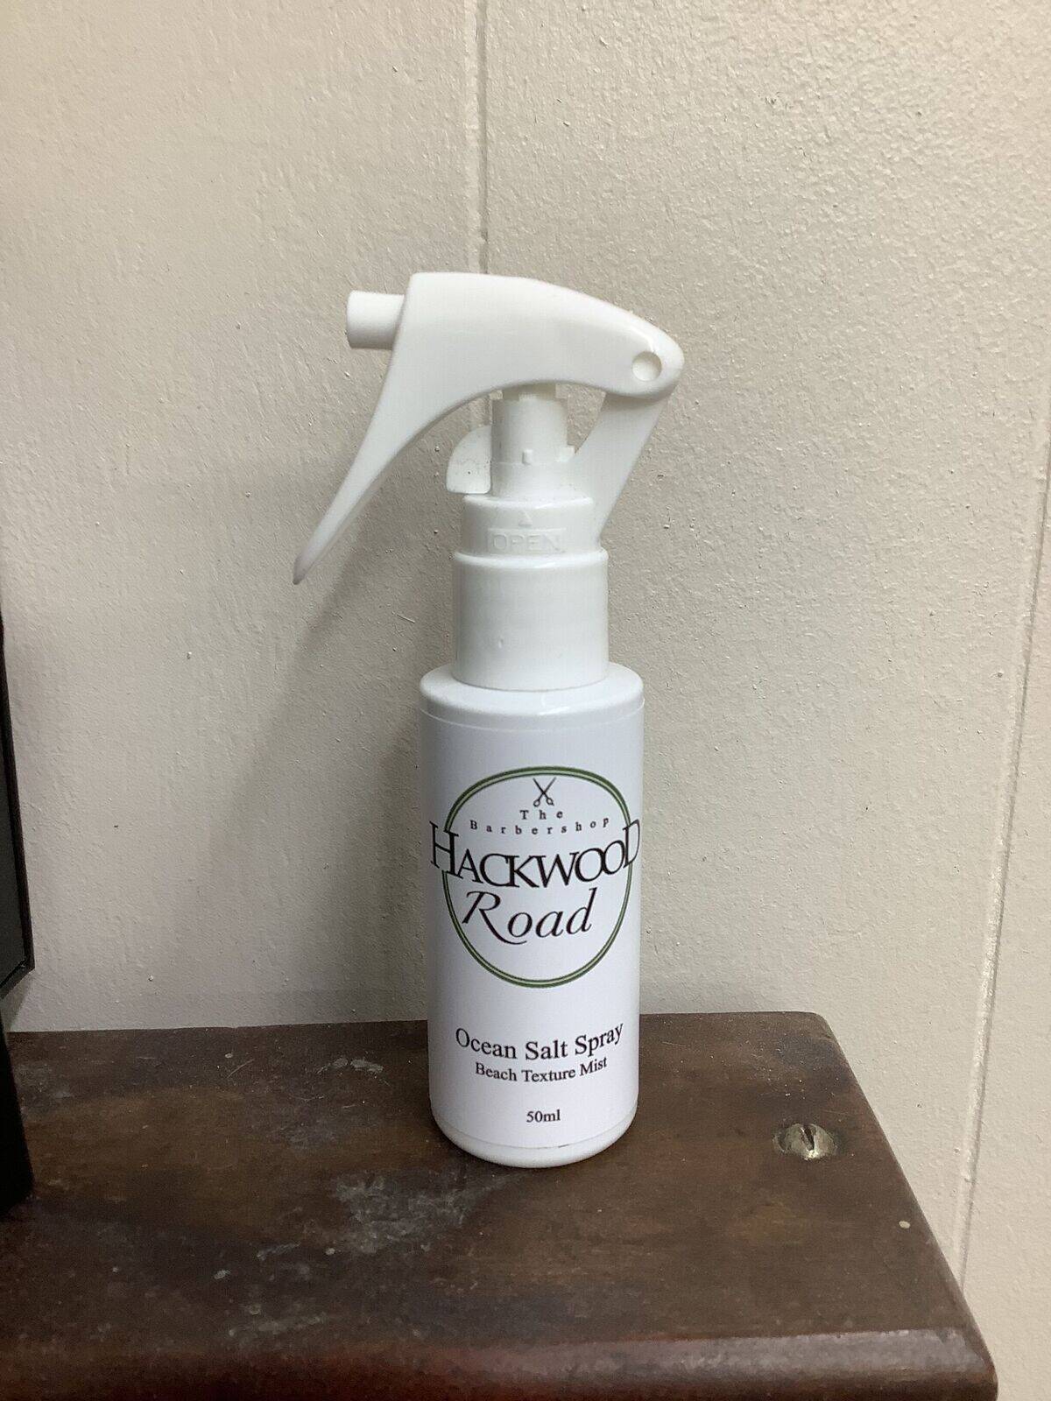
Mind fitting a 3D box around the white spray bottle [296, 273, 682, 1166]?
[{"bbox_3d":[-0.006,0.004,0.198,0.058,0.136,0.035,1,14,4],"label":"white spray bottle"}]

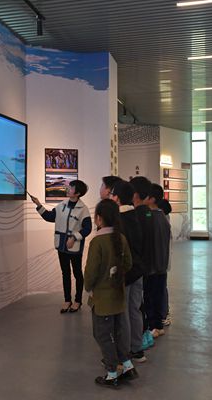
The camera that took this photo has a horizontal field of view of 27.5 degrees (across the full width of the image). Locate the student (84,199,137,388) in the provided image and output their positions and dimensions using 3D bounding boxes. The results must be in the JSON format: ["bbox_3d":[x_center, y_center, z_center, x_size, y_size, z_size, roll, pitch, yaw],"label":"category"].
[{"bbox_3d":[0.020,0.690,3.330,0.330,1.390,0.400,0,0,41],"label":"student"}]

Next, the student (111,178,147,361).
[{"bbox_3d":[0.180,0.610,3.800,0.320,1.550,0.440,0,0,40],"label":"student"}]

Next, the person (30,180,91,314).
[{"bbox_3d":[-0.510,0.575,5.410,0.660,1.630,0.420,0,0,22],"label":"person"}]

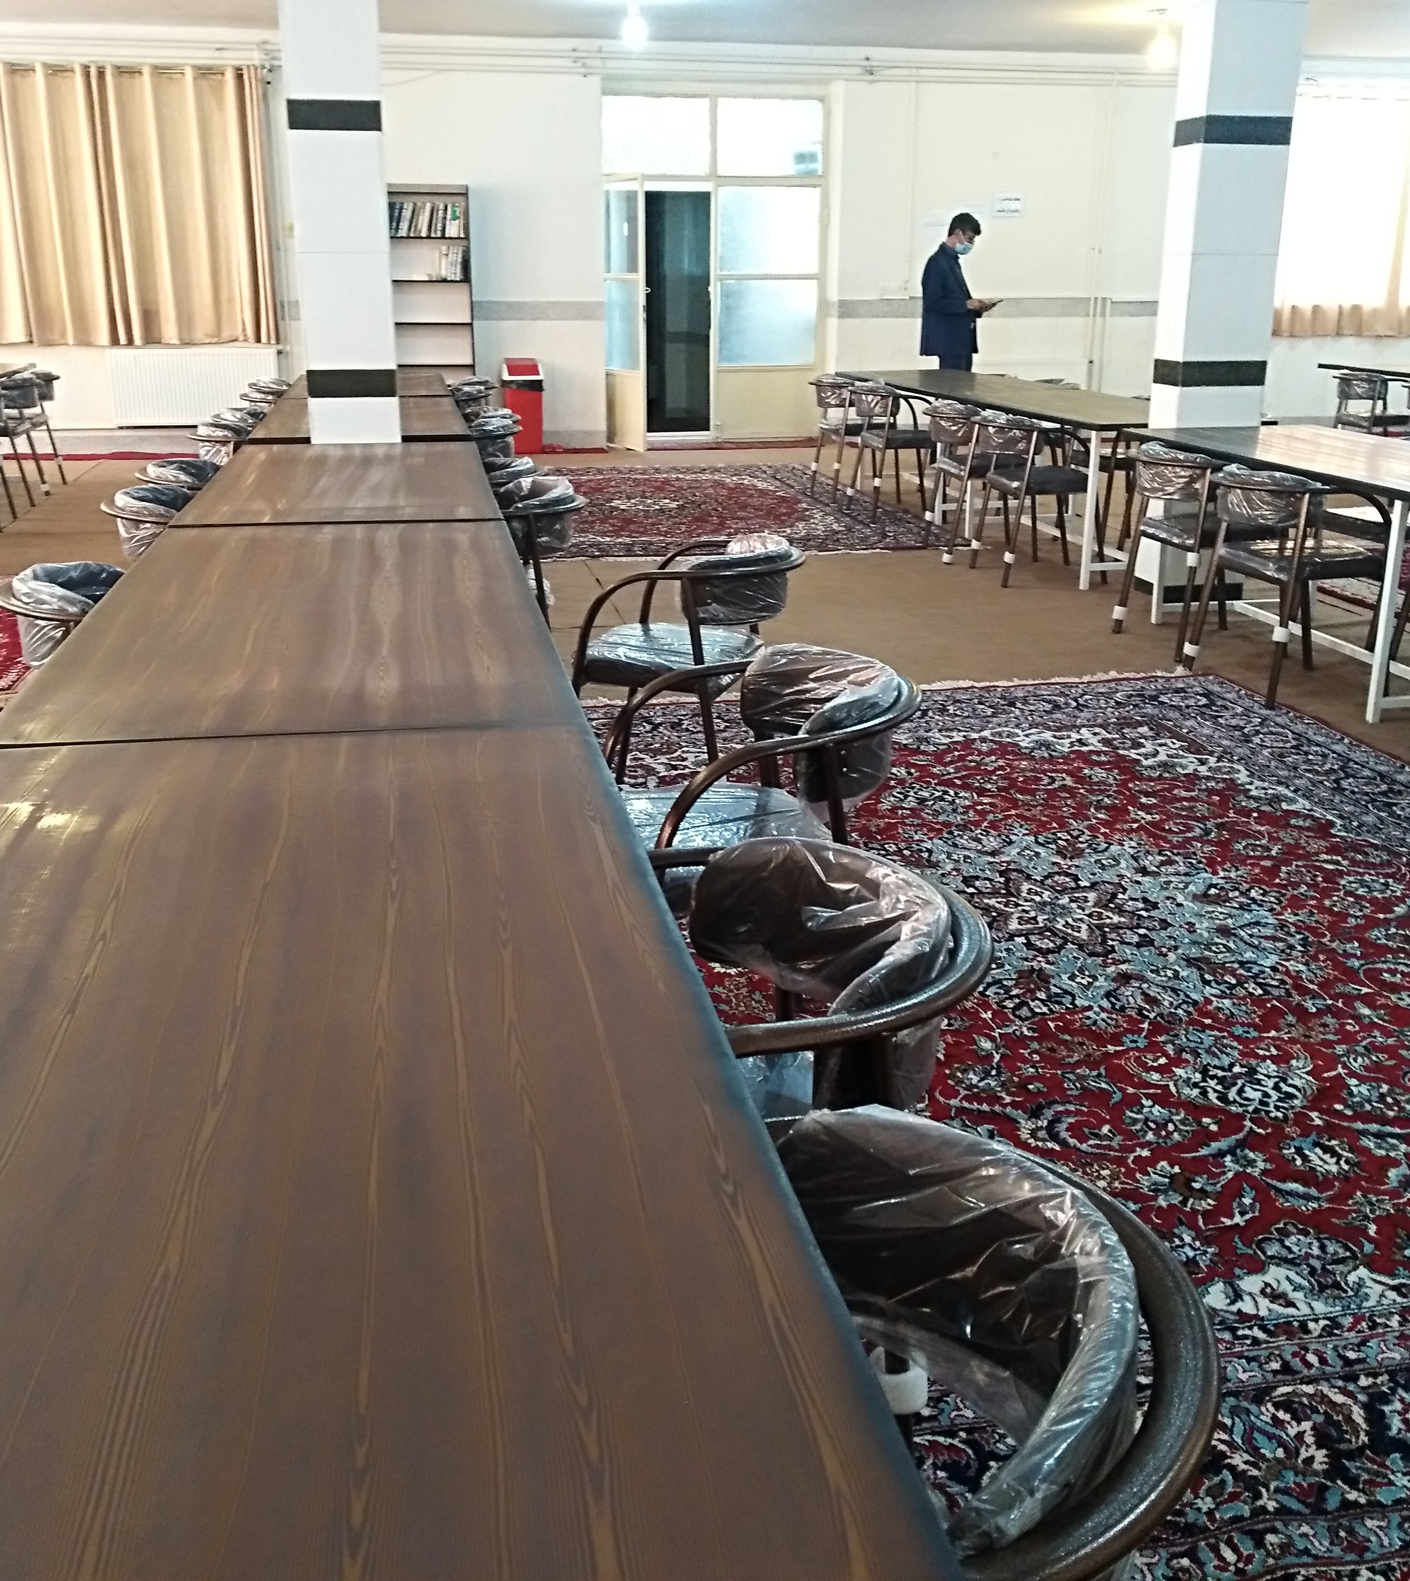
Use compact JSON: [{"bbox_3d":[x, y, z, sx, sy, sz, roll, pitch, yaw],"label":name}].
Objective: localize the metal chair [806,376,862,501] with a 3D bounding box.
[{"bbox_3d":[0.979,-2.243,10.147,0.570,0.740,0.570,-3,18,-10],"label":"metal chair"}]

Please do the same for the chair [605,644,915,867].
[{"bbox_3d":[0.106,0.183,2.749,0.570,0.770,0.560,-3,19,-10],"label":"chair"}]

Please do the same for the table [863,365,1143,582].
[{"bbox_3d":[1.756,-1.899,9.141,0.900,0.735,3.950,-3,19,-10],"label":"table"}]

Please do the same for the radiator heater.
[{"bbox_3d":[-3.905,-3.093,12.206,1.250,0.590,0.120,-3,19,-10],"label":"radiator heater"}]

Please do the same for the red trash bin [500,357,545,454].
[{"bbox_3d":[-1.462,-3.088,12.731,0.350,0.720,0.320,-3,18,-10],"label":"red trash bin"}]

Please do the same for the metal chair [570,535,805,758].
[{"bbox_3d":[-0.029,-0.228,3.990,0.570,0.770,0.560,5,19,13],"label":"metal chair"}]

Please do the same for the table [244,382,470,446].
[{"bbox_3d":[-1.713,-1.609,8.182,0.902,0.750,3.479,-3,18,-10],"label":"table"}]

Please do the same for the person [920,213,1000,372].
[{"bbox_3d":[1.902,-3.348,11.829,0.560,1.790,0.500,4,19,12],"label":"person"}]

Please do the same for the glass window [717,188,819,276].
[{"bbox_3d":[0.537,-4.704,13.322,0.887,0.707,0.060,-3,18,-10],"label":"glass window"}]

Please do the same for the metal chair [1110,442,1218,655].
[{"bbox_3d":[1.961,-0.931,6.166,0.570,0.740,0.570,-3,18,-10],"label":"metal chair"}]

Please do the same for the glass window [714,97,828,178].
[{"bbox_3d":[0.542,-5.395,13.095,0.914,0.594,0.060,-3,18,-10],"label":"glass window"}]

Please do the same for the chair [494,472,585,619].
[{"bbox_3d":[-0.668,-0.622,5.214,0.570,0.740,0.570,-3,18,-10],"label":"chair"}]

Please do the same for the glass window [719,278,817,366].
[{"bbox_3d":[0.533,-3.938,13.369,0.860,0.710,0.040,-3,19,-10],"label":"glass window"}]

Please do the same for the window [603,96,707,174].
[{"bbox_3d":[-0.404,-5.335,12.934,0.885,0.600,0.060,-3,18,-10],"label":"window"}]

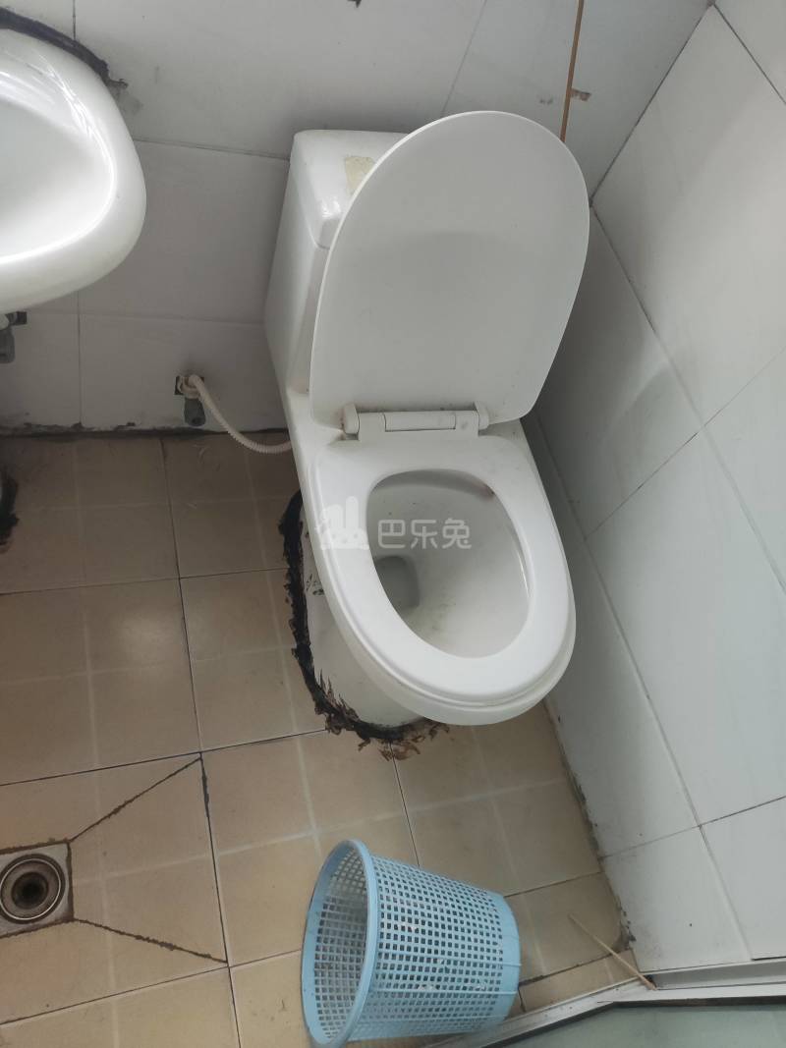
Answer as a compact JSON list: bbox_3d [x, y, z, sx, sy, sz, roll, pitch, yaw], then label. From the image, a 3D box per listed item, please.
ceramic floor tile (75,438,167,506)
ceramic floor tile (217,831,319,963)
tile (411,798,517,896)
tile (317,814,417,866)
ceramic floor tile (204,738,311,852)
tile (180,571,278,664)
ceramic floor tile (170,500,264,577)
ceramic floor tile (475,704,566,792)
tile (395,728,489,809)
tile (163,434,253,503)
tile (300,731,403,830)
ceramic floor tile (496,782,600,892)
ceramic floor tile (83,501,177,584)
[{"bbox_3d":[-0.495,-0.094,1.381,0.150,0.010,0.150,-4,61,-22],"label":"ceramic floor tile"},{"bbox_3d":[-0.174,0.542,1.100,0.150,0.010,0.150,-4,61,-22],"label":"ceramic floor tile"},{"bbox_3d":[0.112,0.525,1.213,0.150,0.010,0.150,-4,61,-22],"label":"tile"},{"bbox_3d":[-0.032,0.533,1.156,0.150,0.010,0.150,-4,61,-22],"label":"tile"},{"bbox_3d":[-0.209,0.415,1.167,0.150,0.010,0.150,-4,61,-22],"label":"ceramic floor tile"},{"bbox_3d":[-0.277,0.152,1.286,0.149,0.010,0.149,-4,61,-21],"label":"tile"},{"bbox_3d":[-0.313,0.024,1.355,0.149,0.010,0.149,-4,61,-21],"label":"ceramic floor tile"},{"bbox_3d":[0.215,0.376,1.306,0.149,0.010,0.149,-4,61,-21],"label":"ceramic floor tile"},{"bbox_3d":[0.078,0.395,1.282,0.150,0.010,0.150,-4,61,-22],"label":"tile"},{"bbox_3d":[-0.349,-0.104,1.424,0.149,0.010,0.149,-4,61,-21],"label":"tile"},{"bbox_3d":[-0.065,0.398,1.200,0.149,0.010,0.149,-4,61,-21],"label":"tile"},{"bbox_3d":[0.251,0.504,1.237,0.149,0.010,0.149,-4,61,-21],"label":"ceramic floor tile"},{"bbox_3d":[-0.453,0.035,1.302,0.149,0.010,0.149,-4,61,-21],"label":"ceramic floor tile"}]

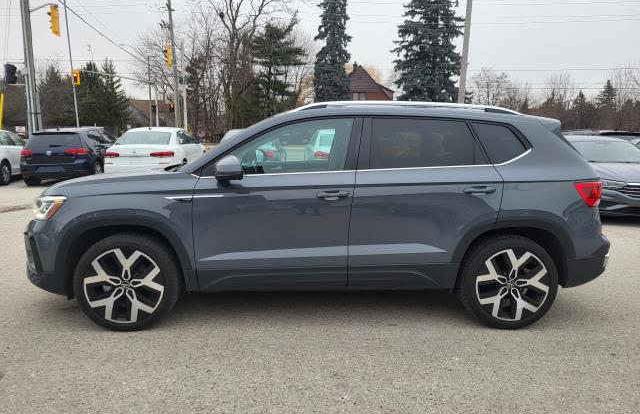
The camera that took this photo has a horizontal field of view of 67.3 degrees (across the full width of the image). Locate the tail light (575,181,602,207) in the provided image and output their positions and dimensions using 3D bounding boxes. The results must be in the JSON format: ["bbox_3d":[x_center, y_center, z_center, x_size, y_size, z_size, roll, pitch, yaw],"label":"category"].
[{"bbox_3d":[1.857,-0.095,3.375,0.270,0.180,0.250,0,9,-1],"label":"tail light"}]

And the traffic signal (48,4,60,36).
[{"bbox_3d":[-9.168,-6.458,16.600,0.400,1.040,0.420,0,9,-3],"label":"traffic signal"}]

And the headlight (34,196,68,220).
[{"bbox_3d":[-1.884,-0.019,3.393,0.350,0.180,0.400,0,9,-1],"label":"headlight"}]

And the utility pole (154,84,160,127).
[{"bbox_3d":[-16.947,-9.939,50.468,0.270,5.890,0.270,0,9,-3],"label":"utility pole"}]

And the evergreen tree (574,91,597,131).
[{"bbox_3d":[46.133,-16.079,83.458,4.000,8.414,4.000,0,9,0],"label":"evergreen tree"}]

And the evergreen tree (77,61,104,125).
[{"bbox_3d":[-22.019,-10.216,46.597,2.871,7.512,2.871,0,9,-3],"label":"evergreen tree"}]

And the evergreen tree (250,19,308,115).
[{"bbox_3d":[-3.534,-10.552,40.840,4.660,10.568,4.660,0,9,-3],"label":"evergreen tree"}]

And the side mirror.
[{"bbox_3d":[-0.593,-0.242,3.149,0.150,0.180,0.240,0,9,-3],"label":"side mirror"}]

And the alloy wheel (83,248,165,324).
[{"bbox_3d":[-1.325,0.520,3.358,0.540,0.540,0.200,0,9,-3],"label":"alloy wheel"}]

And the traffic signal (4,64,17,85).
[{"bbox_3d":[-10.817,-4.631,16.800,0.360,0.730,0.300,0,9,-3],"label":"traffic signal"}]

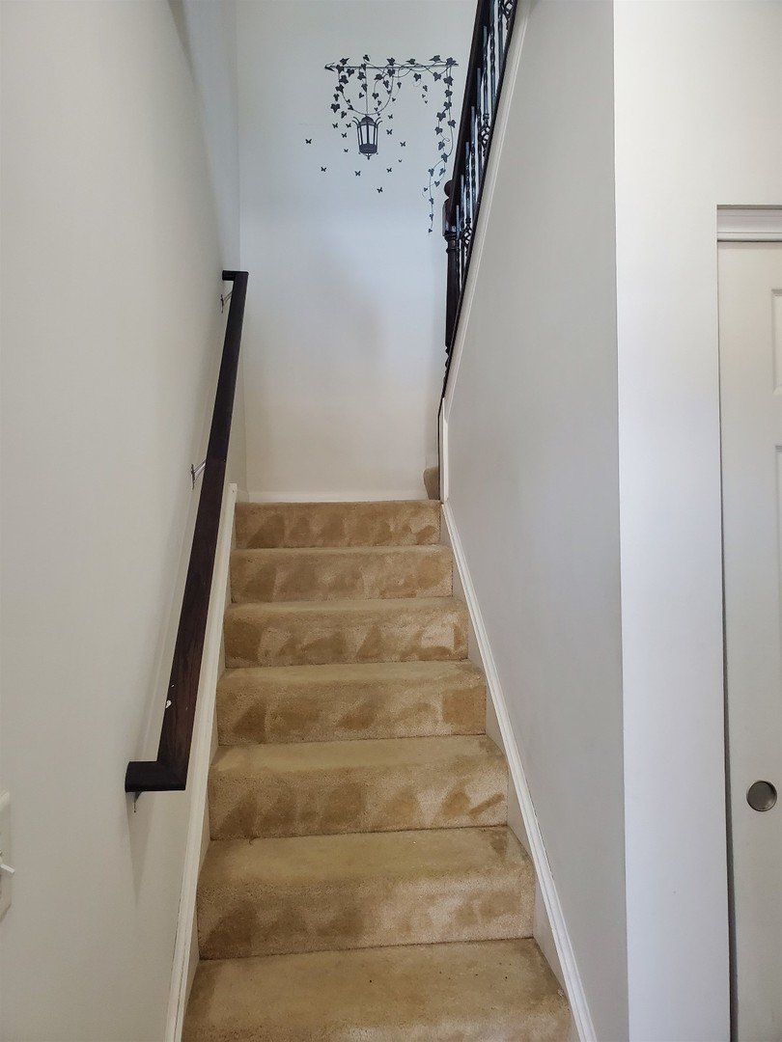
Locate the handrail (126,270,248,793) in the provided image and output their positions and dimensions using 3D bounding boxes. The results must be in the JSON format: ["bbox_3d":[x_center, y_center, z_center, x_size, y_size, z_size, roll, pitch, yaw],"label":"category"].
[{"bbox_3d":[-0.492,-0.262,2.159,0.093,0.040,2.293,-1,38,-6],"label":"handrail"}]

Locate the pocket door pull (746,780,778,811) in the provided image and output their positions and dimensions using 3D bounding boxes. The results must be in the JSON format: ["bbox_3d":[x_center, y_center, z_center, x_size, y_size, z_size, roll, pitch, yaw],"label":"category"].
[{"bbox_3d":[0.713,0.529,1.507,0.058,0.058,0.012,-1,0,-3],"label":"pocket door pull"}]

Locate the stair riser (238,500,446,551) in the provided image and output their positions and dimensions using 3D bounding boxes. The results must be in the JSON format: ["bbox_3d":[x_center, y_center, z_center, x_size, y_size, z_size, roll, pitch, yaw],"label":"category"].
[{"bbox_3d":[-0.211,0.010,3.216,0.840,0.193,0.035,-1,0,-5],"label":"stair riser"}]

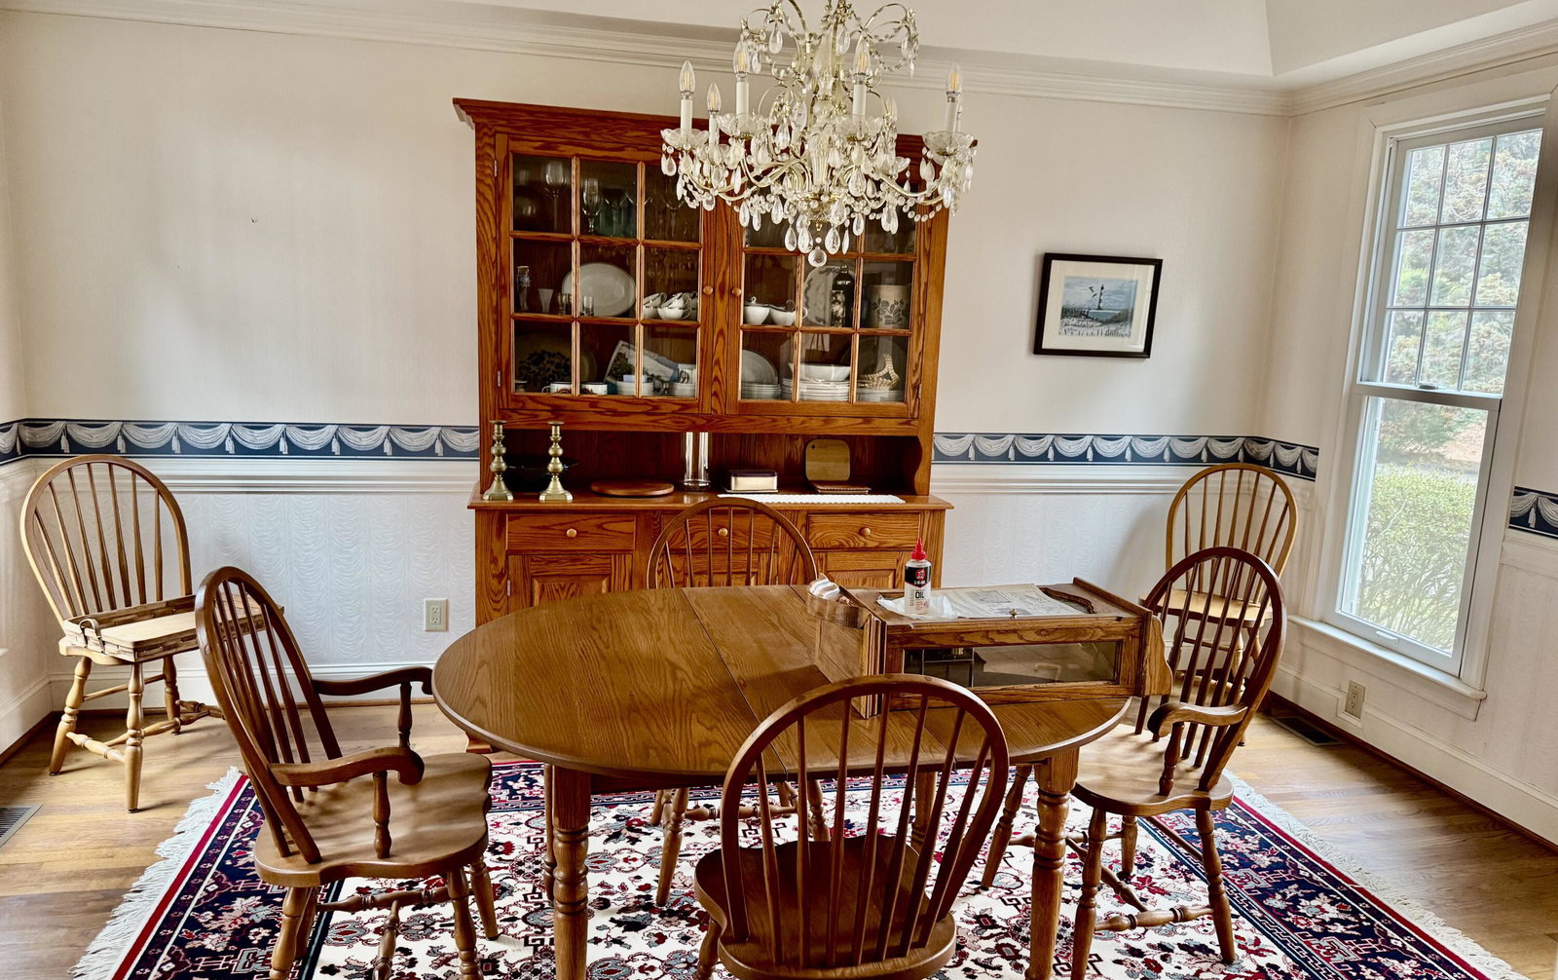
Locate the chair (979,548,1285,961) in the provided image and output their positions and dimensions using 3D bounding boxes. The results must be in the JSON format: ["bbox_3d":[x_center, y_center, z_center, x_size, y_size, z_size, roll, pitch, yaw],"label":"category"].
[{"bbox_3d":[0.881,0.627,2.679,0.545,0.980,0.560,0,10,-15],"label":"chair"}]

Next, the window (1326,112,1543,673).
[{"bbox_3d":[2.312,-0.338,3.856,0.100,1.840,0.680,0,10,-12],"label":"window"}]

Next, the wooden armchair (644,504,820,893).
[{"bbox_3d":[-0.095,0.544,2.975,0.535,0.967,0.580,0,10,-12],"label":"wooden armchair"}]

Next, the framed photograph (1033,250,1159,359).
[{"bbox_3d":[1.296,-0.743,4.400,0.520,0.402,0.025,0,10,-12],"label":"framed photograph"}]

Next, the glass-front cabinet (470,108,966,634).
[{"bbox_3d":[-0.233,-0.198,3.883,1.768,2.136,0.497,0,10,-12],"label":"glass-front cabinet"}]

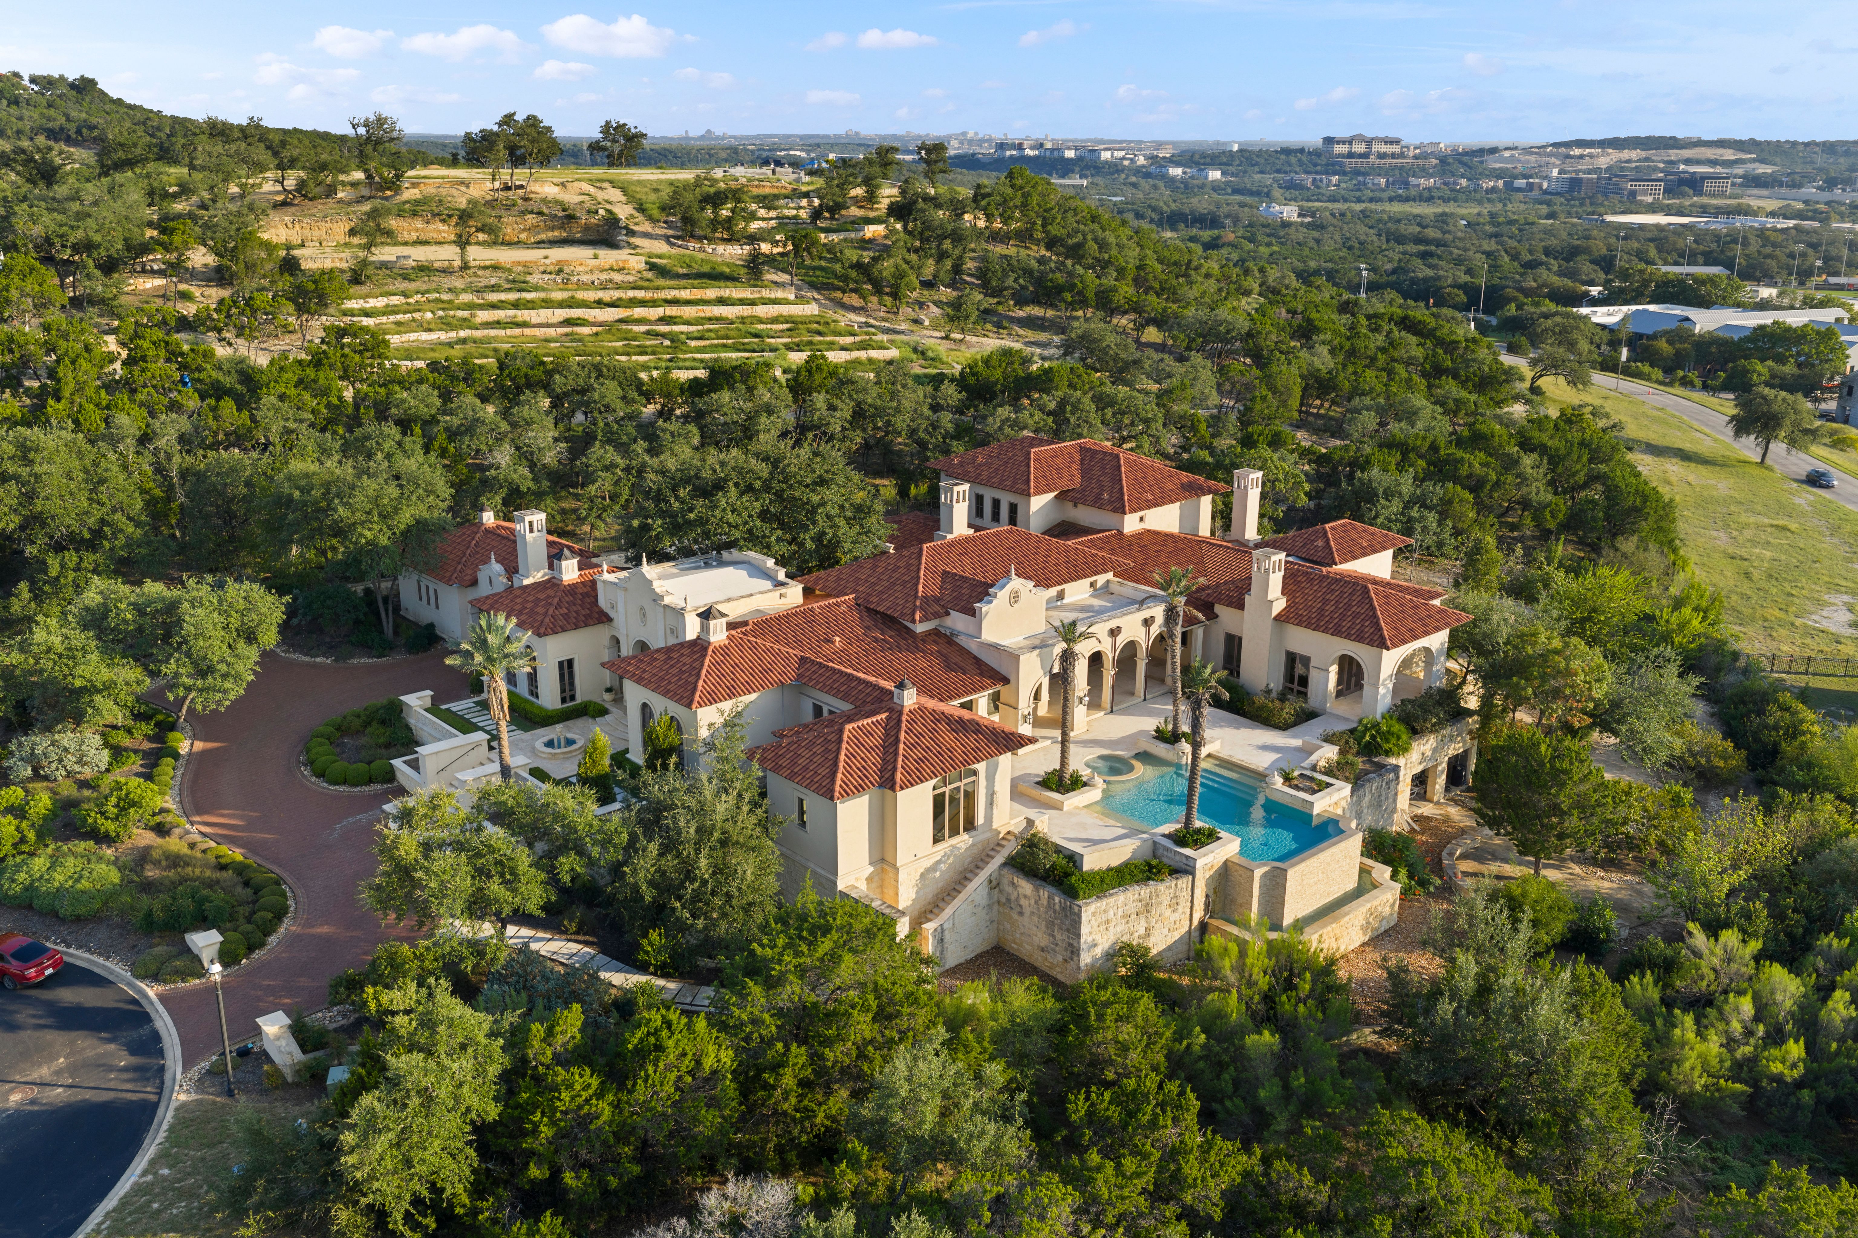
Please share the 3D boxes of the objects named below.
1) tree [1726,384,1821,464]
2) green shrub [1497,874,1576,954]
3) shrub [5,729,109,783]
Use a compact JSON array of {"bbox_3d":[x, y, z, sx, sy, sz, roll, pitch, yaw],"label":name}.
[{"bbox_3d":[105.260,-24.210,180.410,10.220,10.160,10.220,0,18,0],"label":"tree"},{"bbox_3d":[24.760,12.040,58.920,2.950,3.000,2.950,0,18,0],"label":"green shrub"},{"bbox_3d":[-41.244,6.453,68.317,4.700,1.900,3.600,-12,22,-31],"label":"shrub"}]

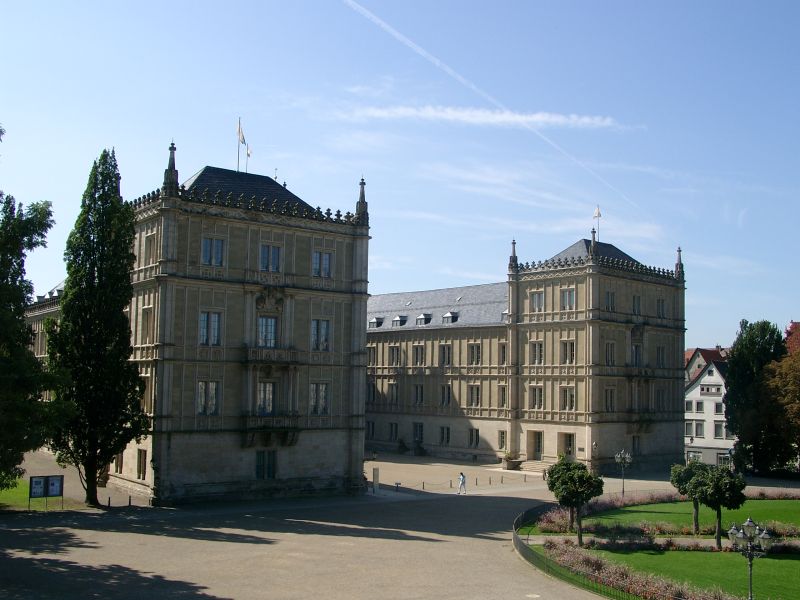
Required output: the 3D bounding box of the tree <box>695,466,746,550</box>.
[{"bbox_3d":[19.172,12.448,52.534,3.111,4.846,3.111,1,-6,0],"label":"tree"}]

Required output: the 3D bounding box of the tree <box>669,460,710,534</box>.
[{"bbox_3d":[19.238,13.025,57.761,3.091,4.752,3.091,1,-6,0],"label":"tree"}]

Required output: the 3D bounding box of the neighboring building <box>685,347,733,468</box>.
[{"bbox_3d":[45.531,15.961,123.679,10.000,15.800,12.000,-3,-7,35],"label":"neighboring building"}]

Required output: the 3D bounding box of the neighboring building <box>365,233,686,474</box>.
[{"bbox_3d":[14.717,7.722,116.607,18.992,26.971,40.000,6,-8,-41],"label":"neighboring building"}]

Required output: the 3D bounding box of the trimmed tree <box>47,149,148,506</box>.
[{"bbox_3d":[-21.279,1.613,61.982,7.058,25.179,7.058,1,-6,0],"label":"trimmed tree"}]

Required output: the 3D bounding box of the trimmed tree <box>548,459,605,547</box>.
[{"bbox_3d":[10.366,11.880,51.722,3.357,5.151,3.357,1,-6,0],"label":"trimmed tree"}]

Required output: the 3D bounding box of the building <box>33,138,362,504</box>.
[{"bbox_3d":[-22.144,3.535,85.767,18.315,26.619,42.000,5,-7,-35],"label":"building"}]

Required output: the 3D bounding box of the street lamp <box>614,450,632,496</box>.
[{"bbox_3d":[19.323,15.059,75.924,1.513,4.303,1.513,1,-6,0],"label":"street lamp"}]

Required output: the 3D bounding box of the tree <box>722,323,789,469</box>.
[{"bbox_3d":[44.868,12.092,110.220,8.032,19.465,8.032,1,-6,0],"label":"tree"}]

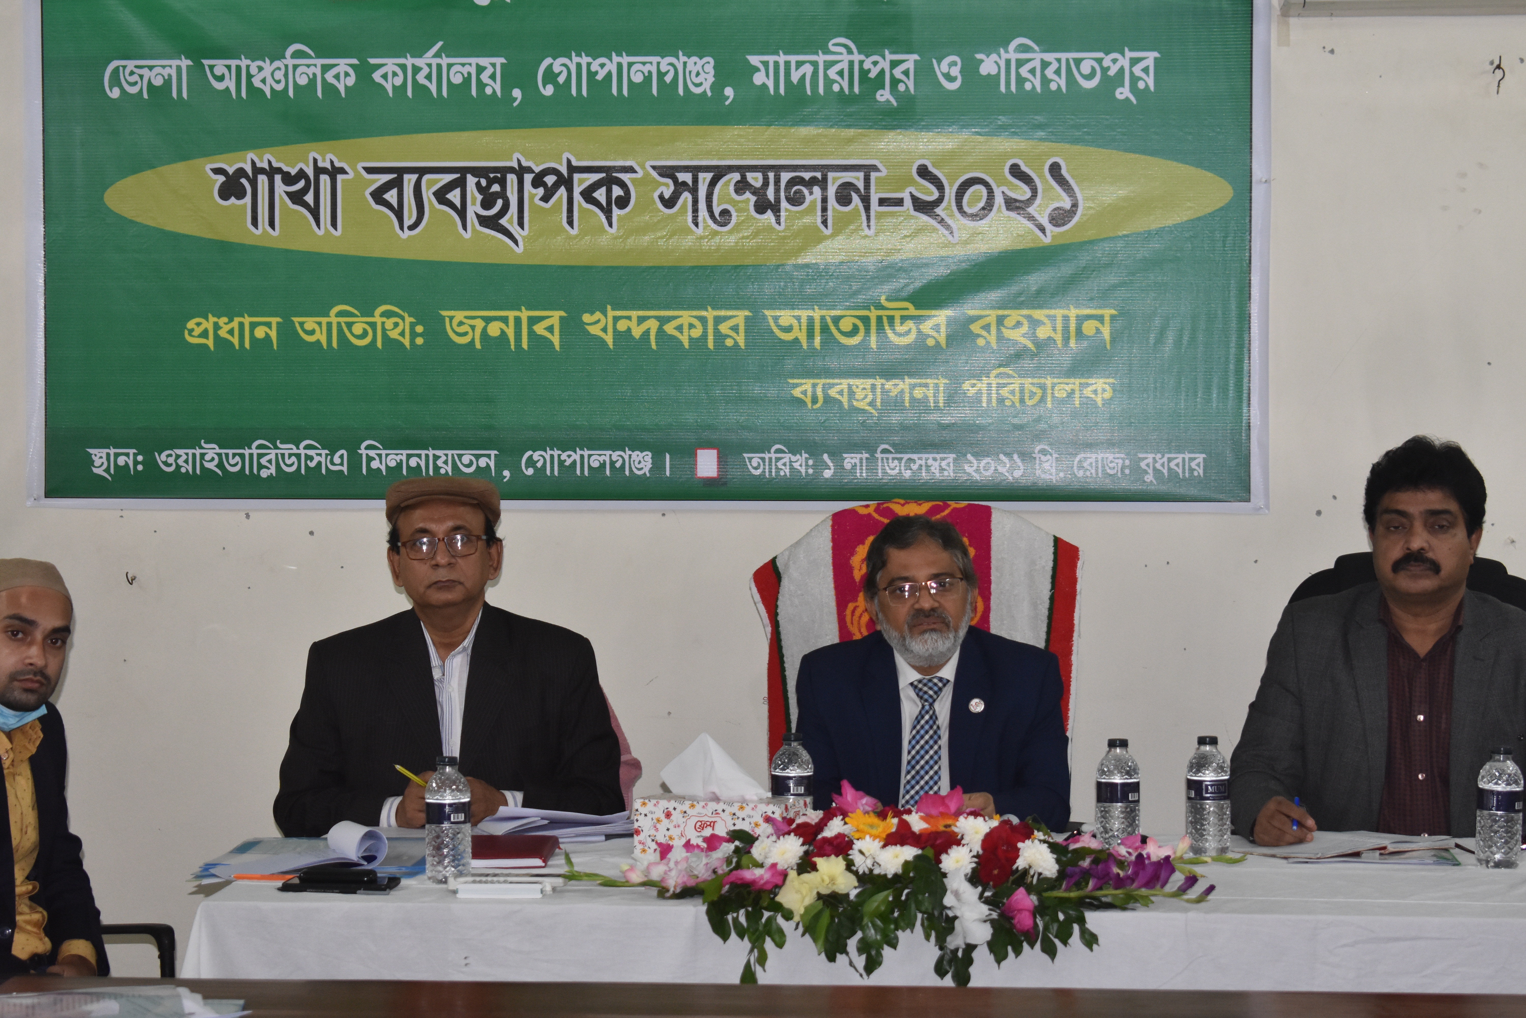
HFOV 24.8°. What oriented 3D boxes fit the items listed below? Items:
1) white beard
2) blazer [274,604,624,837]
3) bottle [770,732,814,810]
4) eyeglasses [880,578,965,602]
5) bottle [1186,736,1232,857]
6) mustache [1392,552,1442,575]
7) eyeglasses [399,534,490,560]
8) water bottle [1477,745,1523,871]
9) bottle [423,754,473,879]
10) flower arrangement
[{"bbox_3d":[0.266,0.203,5.680,0.155,0.120,0.110,-6,2,5],"label":"white beard"},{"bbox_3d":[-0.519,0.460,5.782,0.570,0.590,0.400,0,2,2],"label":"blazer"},{"bbox_3d":[0.045,0.442,5.460,0.067,0.181,0.067,0,1,0],"label":"bottle"},{"bbox_3d":[0.256,0.128,5.540,0.140,0.042,0.140,-6,0,-2],"label":"eyeglasses"},{"bbox_3d":[0.689,0.444,5.370,0.067,0.181,0.067,0,1,0],"label":"bottle"},{"bbox_3d":[1.020,0.085,5.420,0.077,0.035,0.030,1,2,16],"label":"mustache"},{"bbox_3d":[-0.515,0.061,5.610,0.143,0.043,0.140,-4,0,-1],"label":"eyeglasses"},{"bbox_3d":[1.096,0.443,5.170,0.066,0.182,0.066,0,2,5],"label":"water bottle"},{"bbox_3d":[-0.459,0.451,5.070,0.066,0.182,0.066,0,2,5],"label":"bottle"},{"bbox_3d":[0.180,0.508,4.860,0.900,0.255,0.420,0,1,3],"label":"flower arrangement"}]

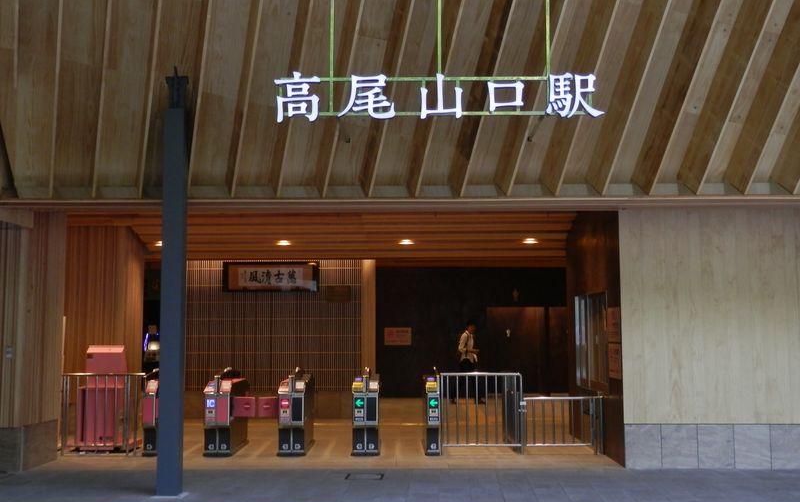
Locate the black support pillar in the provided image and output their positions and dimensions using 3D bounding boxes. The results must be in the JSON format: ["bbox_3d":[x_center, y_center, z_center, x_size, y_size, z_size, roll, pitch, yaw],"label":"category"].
[{"bbox_3d":[-2.176,0.277,8.888,0.210,4.040,0.210,0,-5,-1],"label":"black support pillar"}]

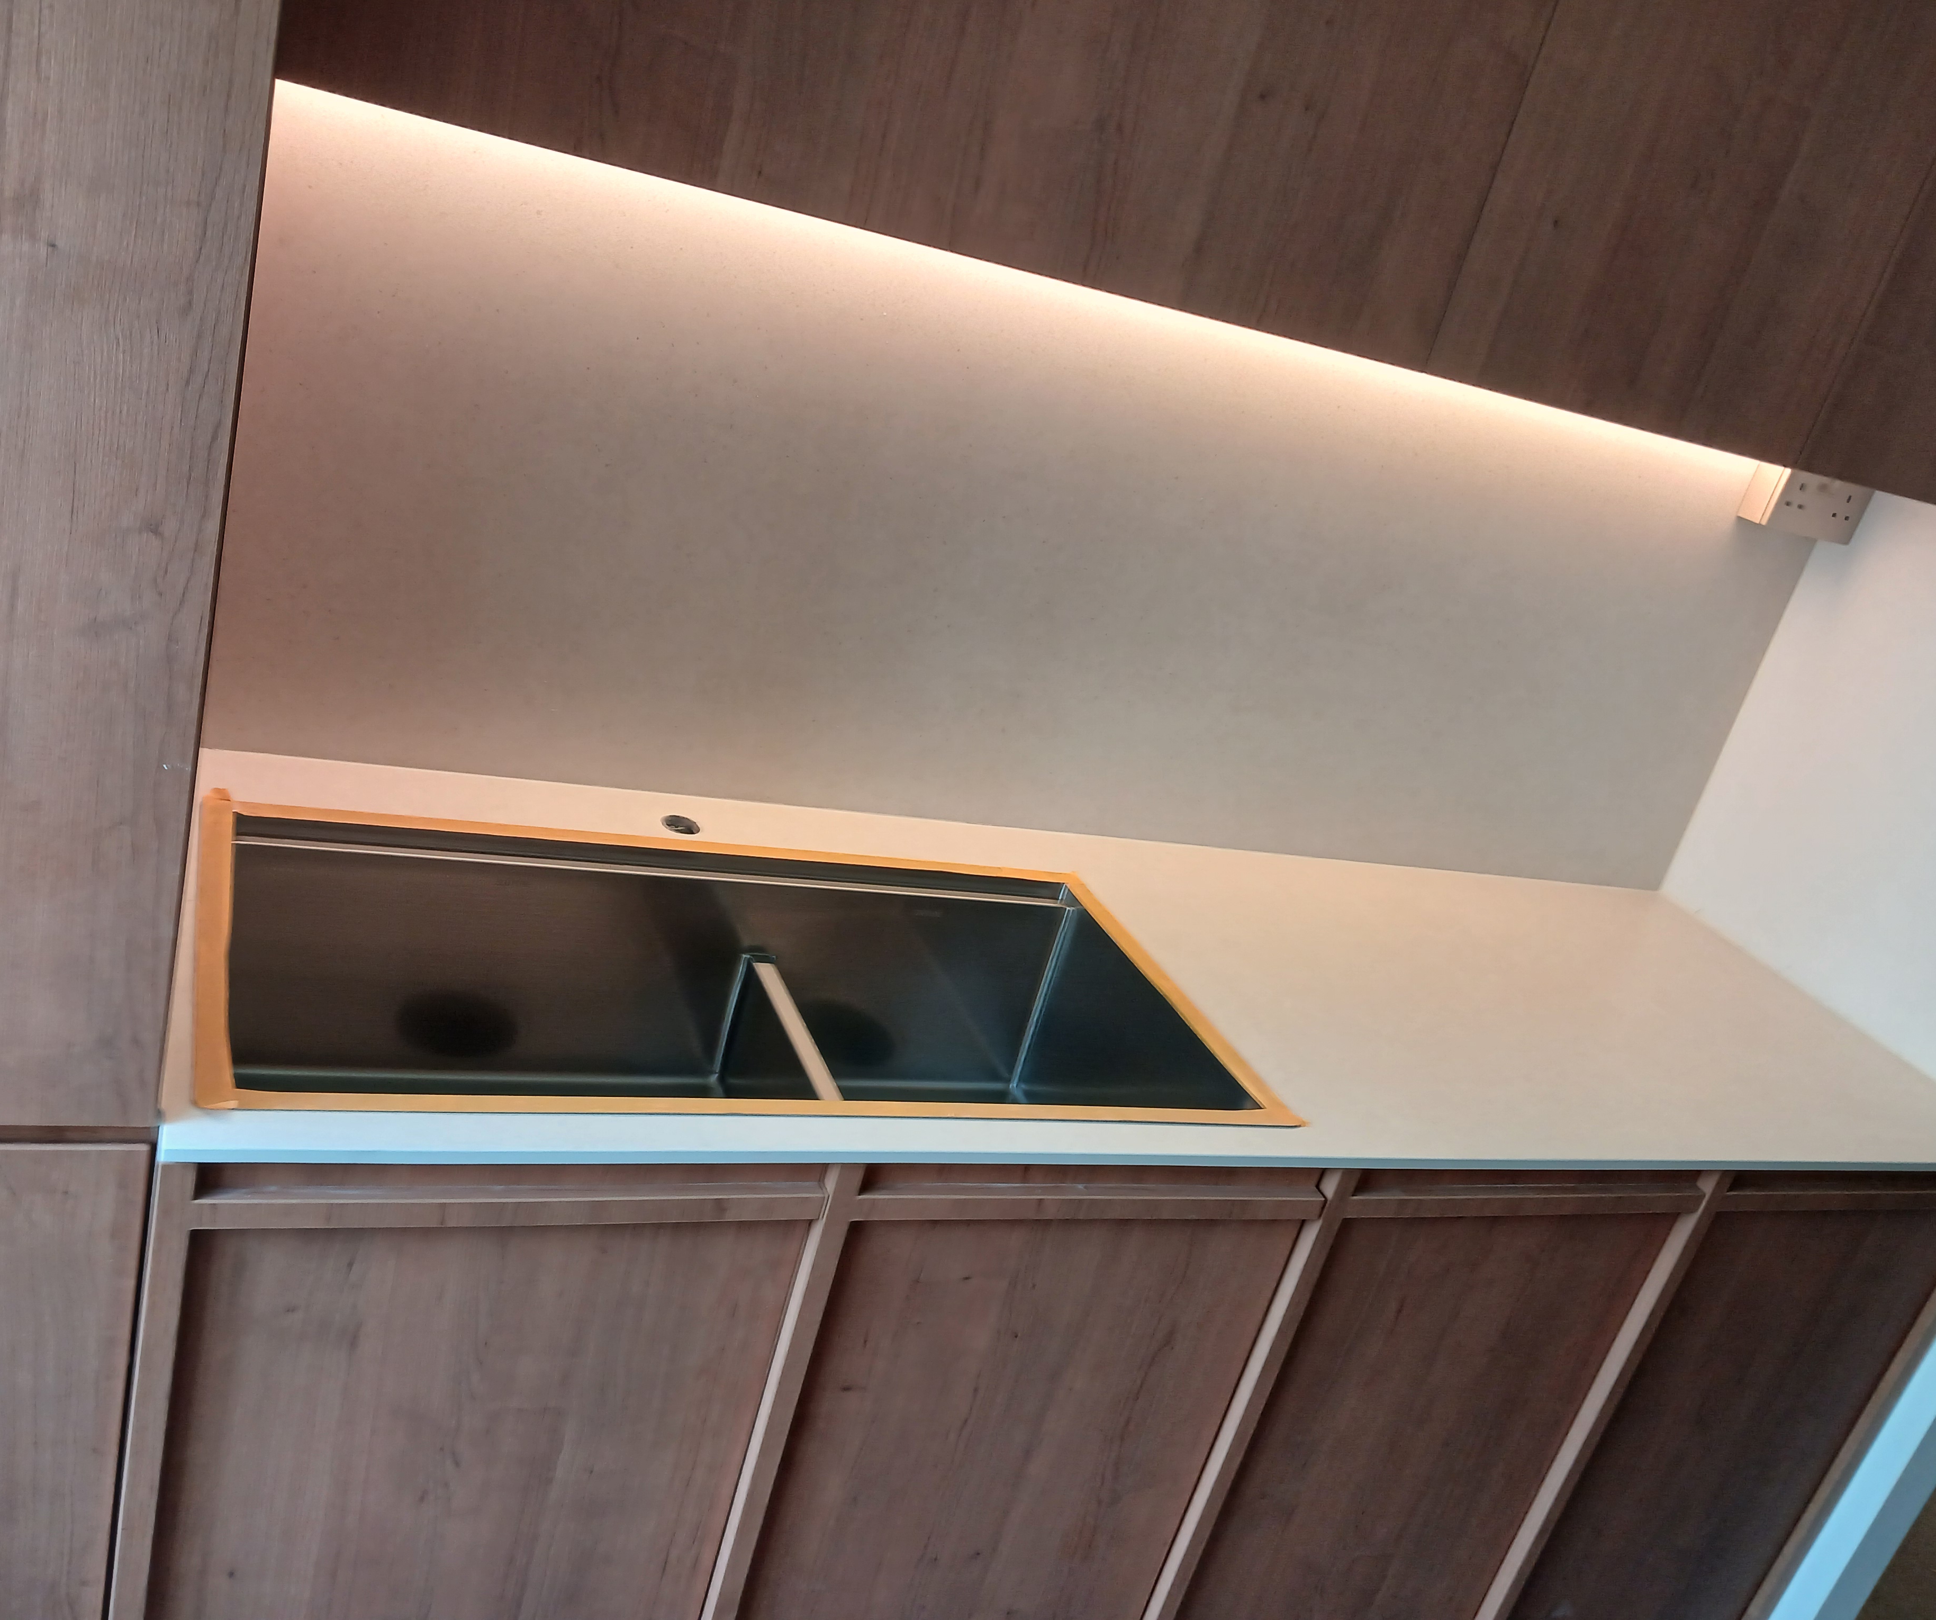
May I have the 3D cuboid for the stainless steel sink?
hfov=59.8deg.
[{"bbox_3d":[-0.212,0.232,1.450,0.837,0.235,0.452,6,23,-25],"label":"stainless steel sink"}]

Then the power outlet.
[{"bbox_3d":[1.014,-0.378,2.031,0.147,0.085,0.046,6,23,-25],"label":"power outlet"}]

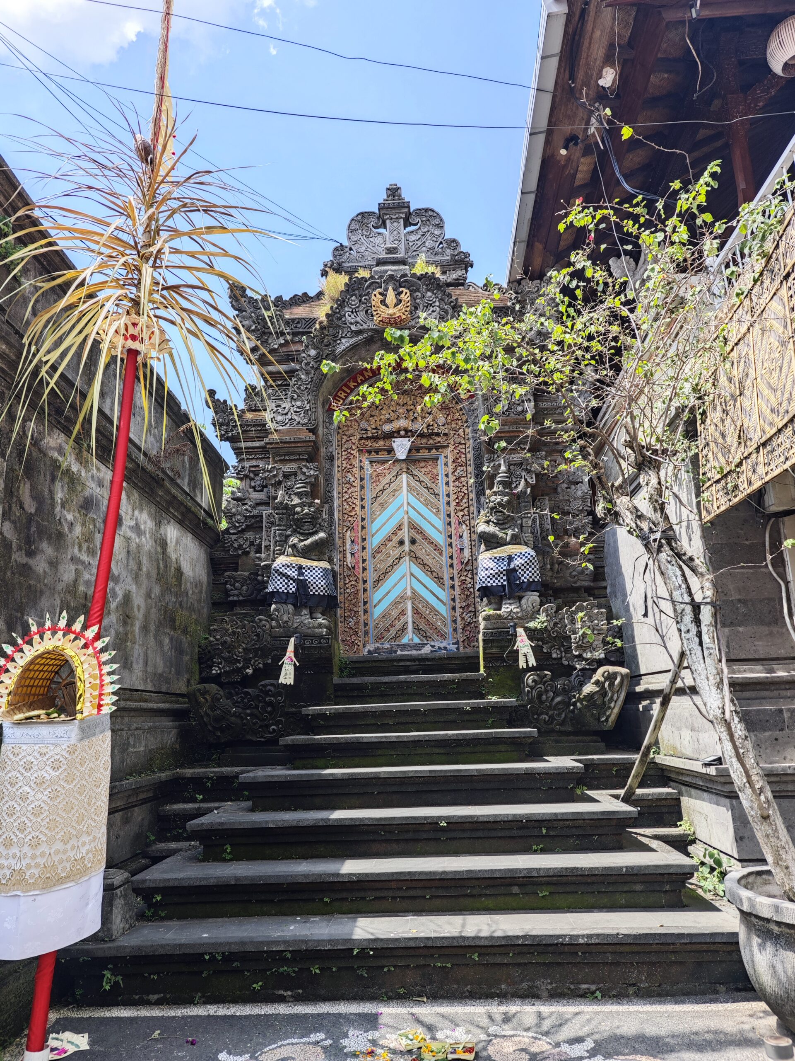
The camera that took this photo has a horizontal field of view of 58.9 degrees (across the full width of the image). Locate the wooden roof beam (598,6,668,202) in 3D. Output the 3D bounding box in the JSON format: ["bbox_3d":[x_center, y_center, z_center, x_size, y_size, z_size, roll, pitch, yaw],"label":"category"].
[{"bbox_3d":[2.005,-3.684,6.261,0.163,0.192,2.400,-3,-15,4],"label":"wooden roof beam"}]

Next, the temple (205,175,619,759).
[{"bbox_3d":[0.045,-0.918,7.683,4.195,6.432,2.112,-2,-15,1],"label":"temple"}]

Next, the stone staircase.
[{"bbox_3d":[0.110,1.823,5.209,3.706,1.987,2.822,-2,-15,1],"label":"stone staircase"}]

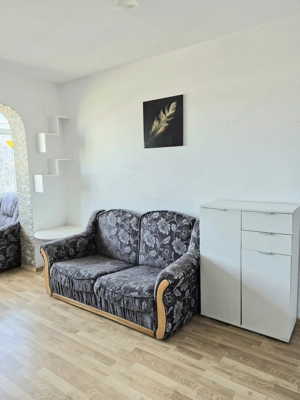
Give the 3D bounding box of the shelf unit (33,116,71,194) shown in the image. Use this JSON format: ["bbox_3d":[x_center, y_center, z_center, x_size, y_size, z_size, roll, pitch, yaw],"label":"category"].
[{"bbox_3d":[-1.360,-0.645,3.717,0.212,1.050,0.504,3,8,35],"label":"shelf unit"}]

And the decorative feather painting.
[{"bbox_3d":[0.144,-0.845,2.927,0.514,0.528,0.028,3,8,35],"label":"decorative feather painting"}]

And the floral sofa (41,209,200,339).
[{"bbox_3d":[-0.285,0.601,2.834,1.629,0.898,0.884,3,8,35],"label":"floral sofa"}]

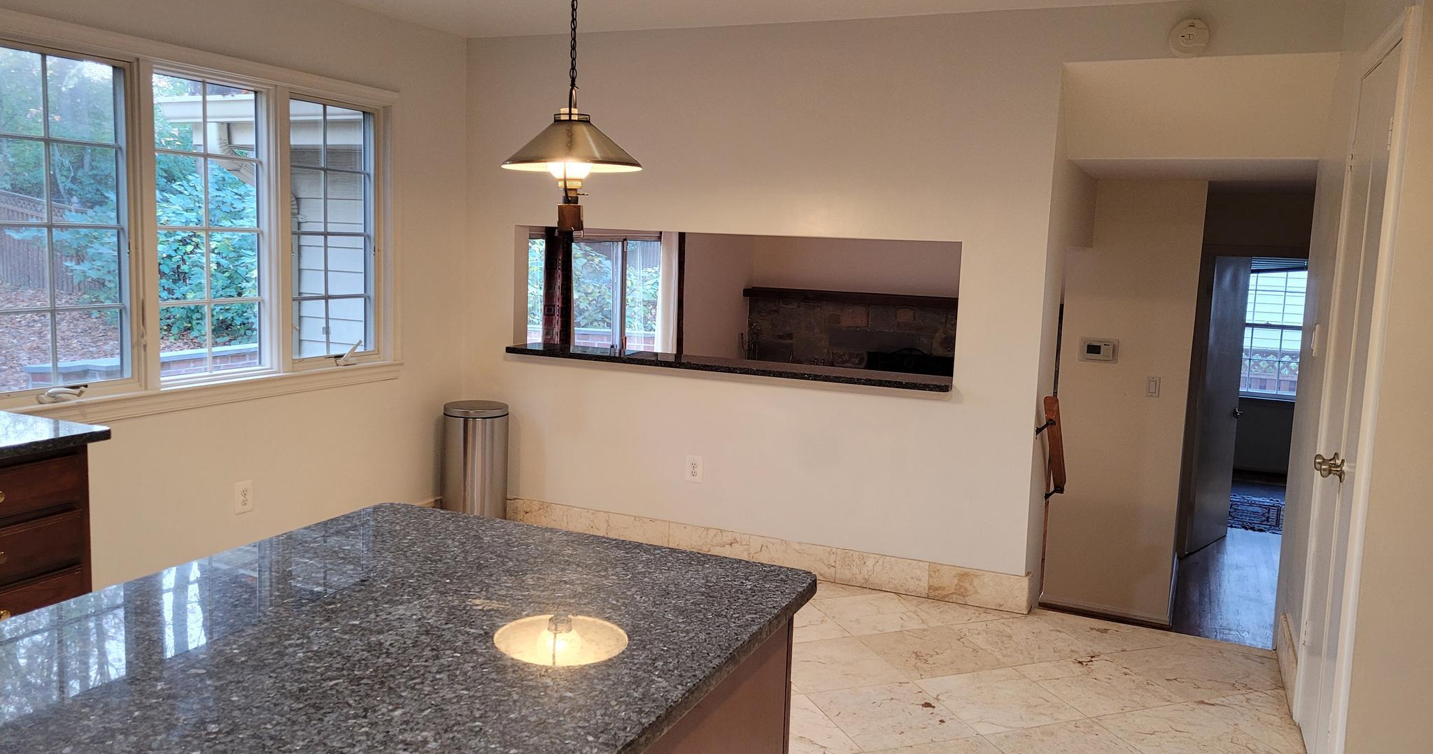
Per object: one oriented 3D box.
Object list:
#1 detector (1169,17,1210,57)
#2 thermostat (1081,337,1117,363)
[{"bbox_3d":[1.751,-1.256,3.984,0.138,0.138,0.045,5,7,23],"label":"detector"},{"bbox_3d":[2.114,-0.145,5.952,0.195,0.134,0.033,5,7,23],"label":"thermostat"}]

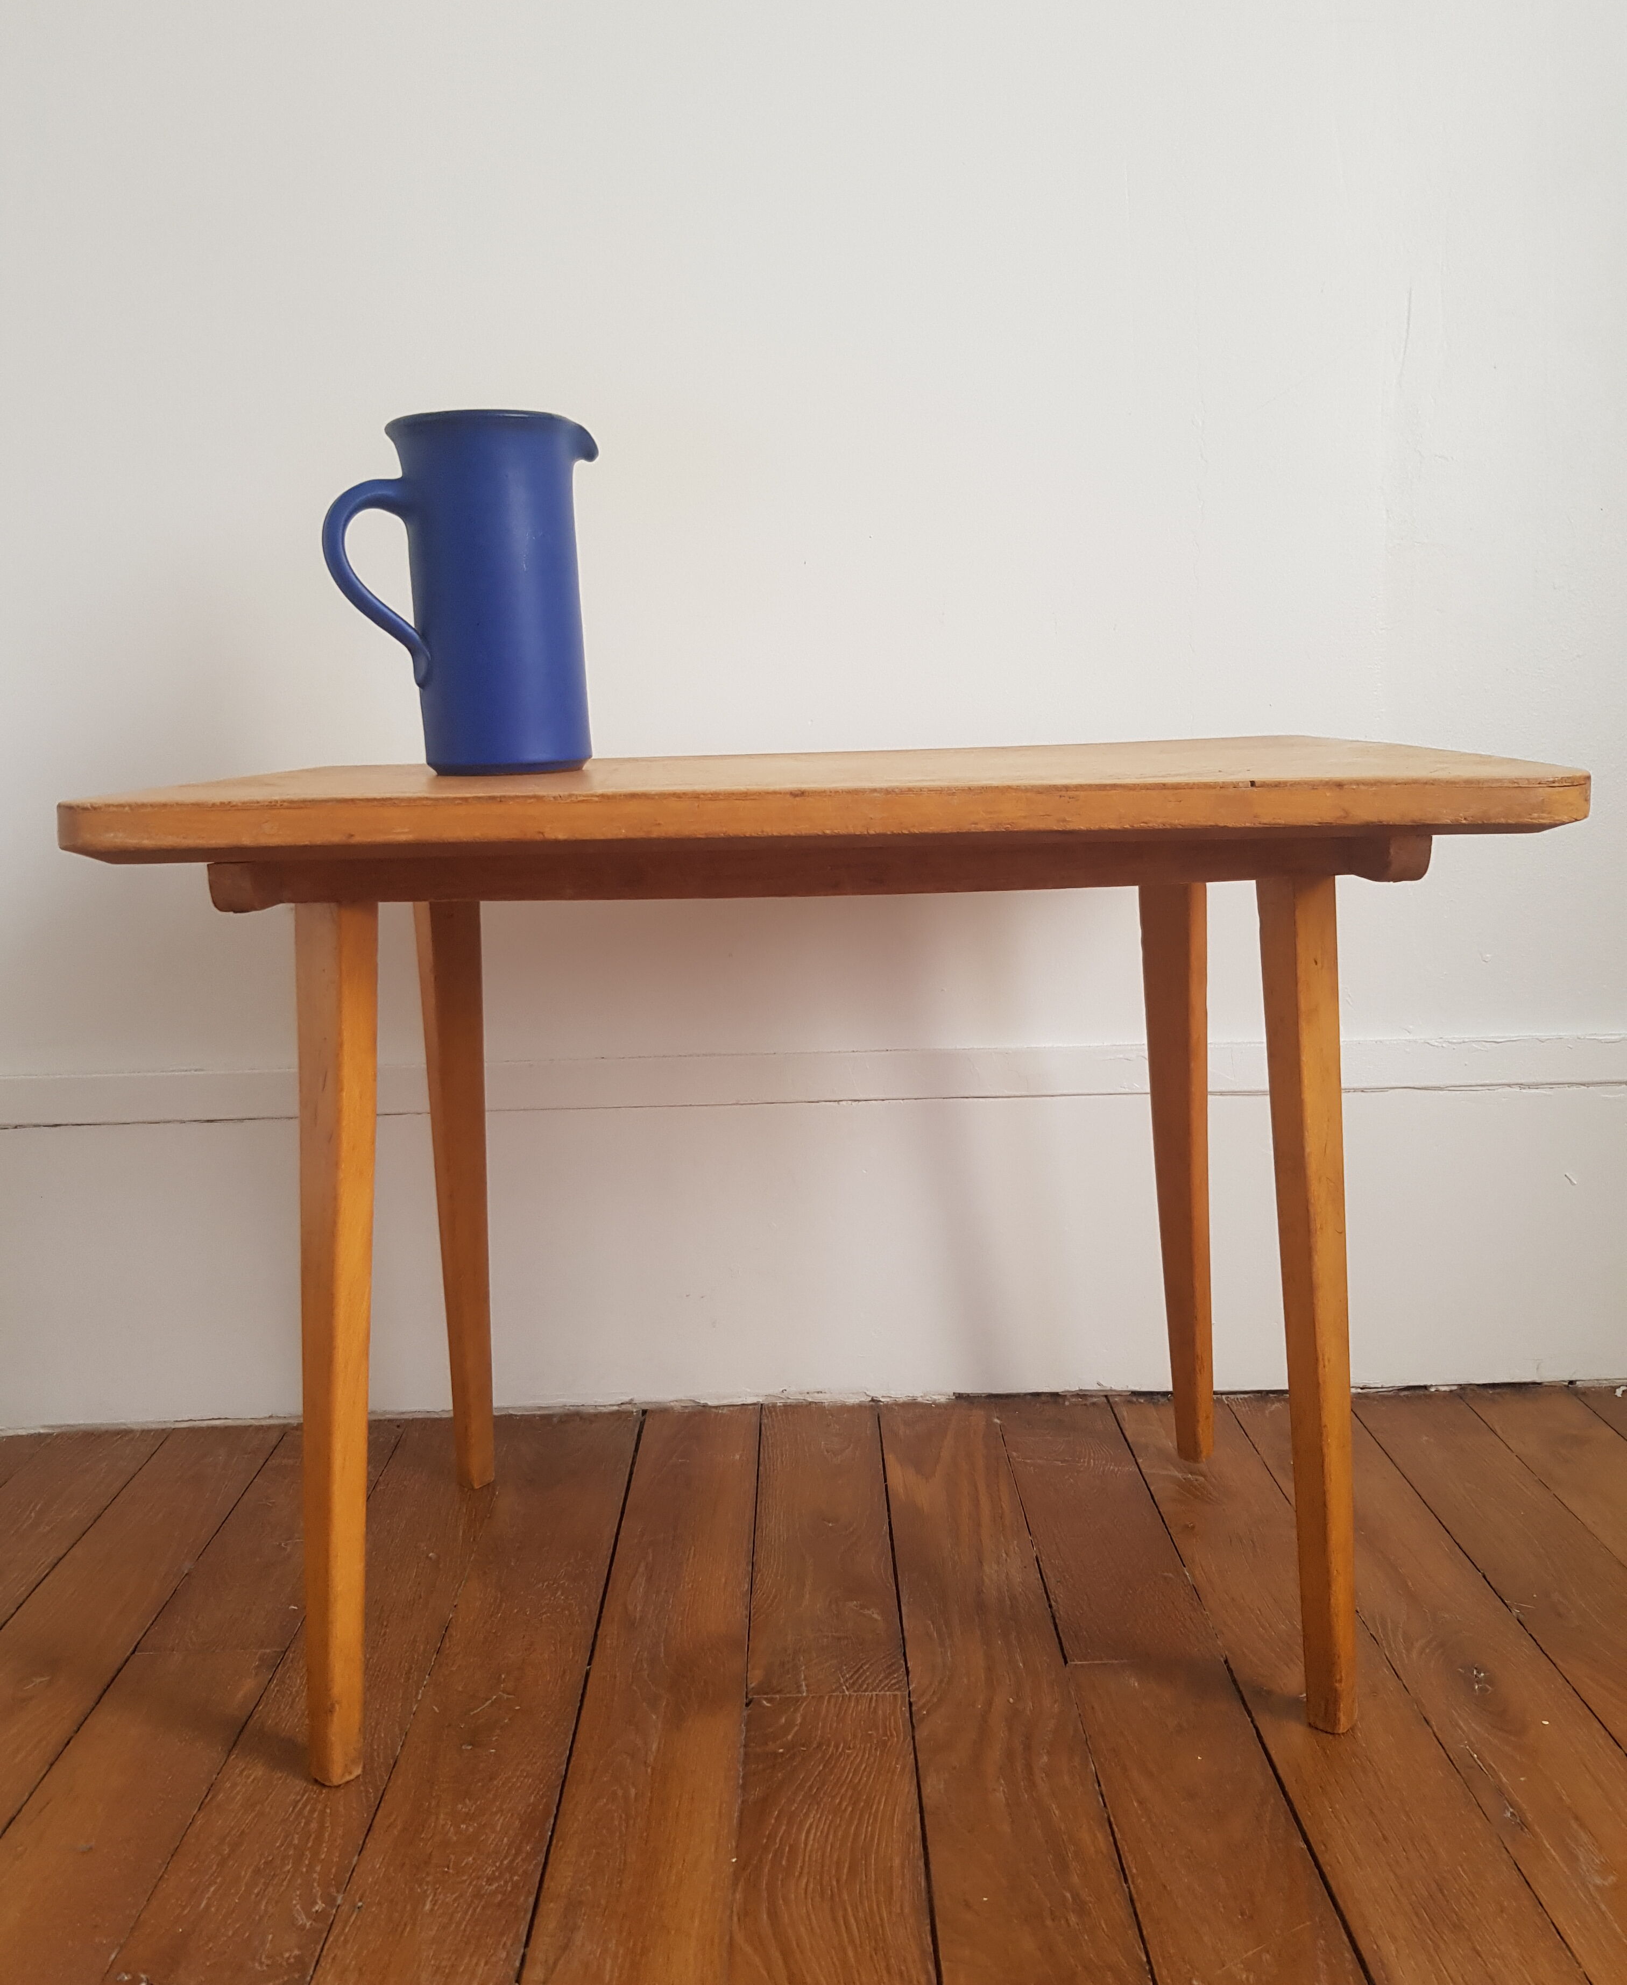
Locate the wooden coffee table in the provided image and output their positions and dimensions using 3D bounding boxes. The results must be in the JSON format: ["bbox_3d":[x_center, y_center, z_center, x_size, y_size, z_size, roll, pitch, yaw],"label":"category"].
[{"bbox_3d":[0.011,0.119,0.969,0.699,0.505,0.393,-1,10,1],"label":"wooden coffee table"}]

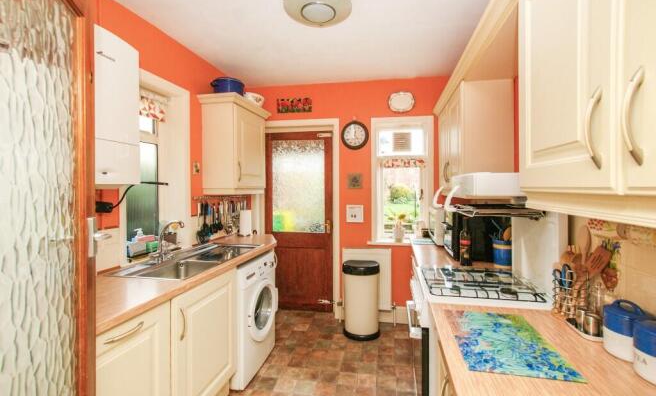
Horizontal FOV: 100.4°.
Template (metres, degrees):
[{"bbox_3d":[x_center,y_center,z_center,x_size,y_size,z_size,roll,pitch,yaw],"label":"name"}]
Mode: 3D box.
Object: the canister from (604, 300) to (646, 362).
[{"bbox_3d":[0.840,0.366,0.760,0.103,0.146,0.103,0,2,13],"label":"canister"}]

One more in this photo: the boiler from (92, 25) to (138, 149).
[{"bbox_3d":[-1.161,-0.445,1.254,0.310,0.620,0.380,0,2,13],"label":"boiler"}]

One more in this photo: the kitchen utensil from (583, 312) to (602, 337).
[{"bbox_3d":[0.836,0.397,0.861,0.044,0.058,0.044,0,2,13],"label":"kitchen utensil"}]

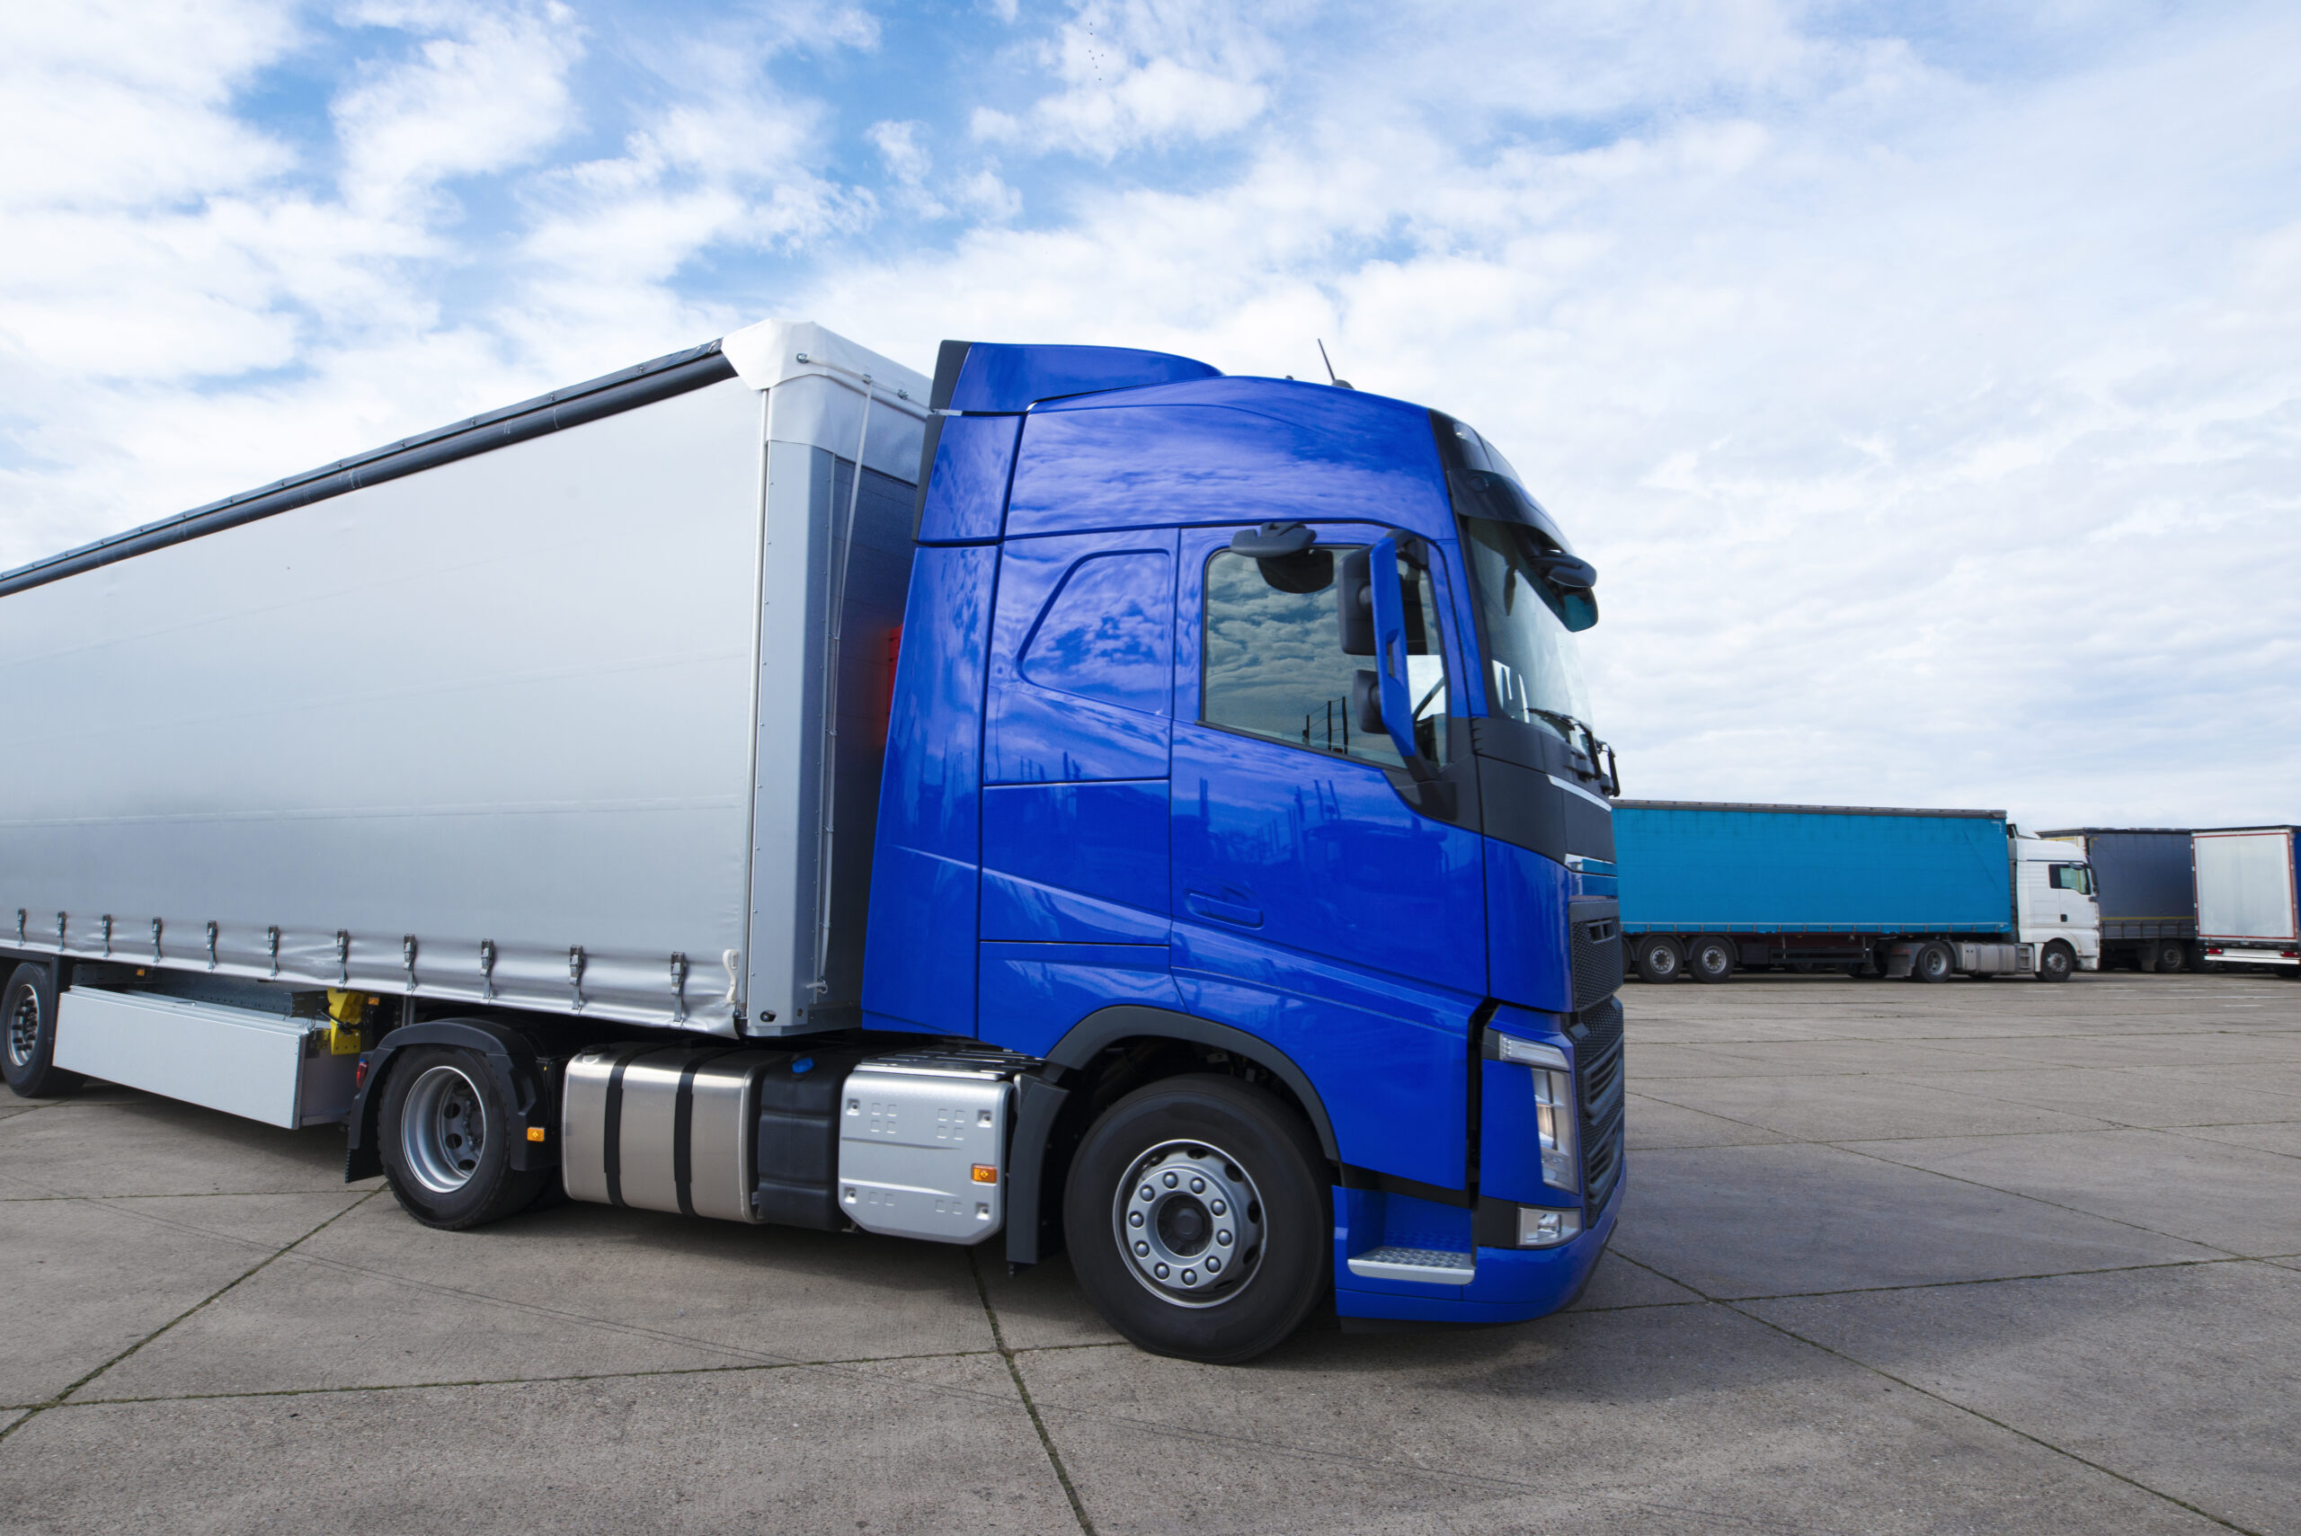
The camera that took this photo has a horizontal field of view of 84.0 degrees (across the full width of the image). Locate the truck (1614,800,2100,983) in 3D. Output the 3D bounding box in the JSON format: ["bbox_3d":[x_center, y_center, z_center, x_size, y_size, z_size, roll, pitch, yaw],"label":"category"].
[{"bbox_3d":[14.964,2.986,30.485,16.400,4.000,2.550,3,-6,-14],"label":"truck"}]

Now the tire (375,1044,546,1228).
[{"bbox_3d":[-3.314,1.743,6.260,0.960,0.960,0.330,-1,-6,23],"label":"tire"}]

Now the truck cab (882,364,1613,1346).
[{"bbox_3d":[0.650,0.253,5.897,2.870,3.950,2.580,-1,-6,23],"label":"truck cab"}]

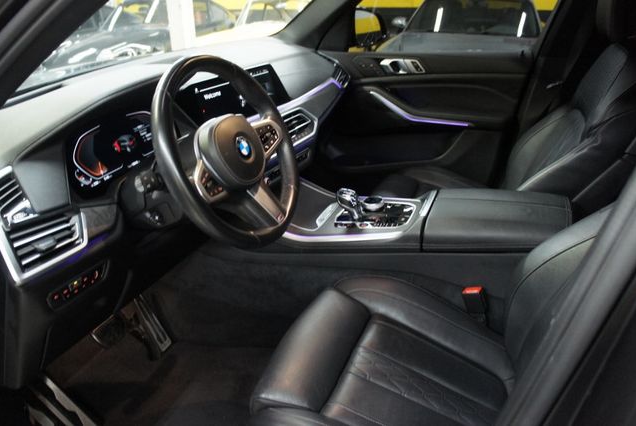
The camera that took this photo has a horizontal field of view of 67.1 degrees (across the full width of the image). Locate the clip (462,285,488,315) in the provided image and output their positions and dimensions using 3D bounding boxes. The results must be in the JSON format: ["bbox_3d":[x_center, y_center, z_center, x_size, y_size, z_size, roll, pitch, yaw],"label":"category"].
[{"bbox_3d":[0.351,0.200,1.073,0.038,0.062,0.026,-5,20,43],"label":"clip"}]

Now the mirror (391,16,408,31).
[{"bbox_3d":[0.934,-2.176,5.500,0.200,0.140,0.120,9,26,18],"label":"mirror"}]

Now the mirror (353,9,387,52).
[{"bbox_3d":[0.193,-0.832,2.153,0.120,0.168,0.250,21,31,37],"label":"mirror"}]

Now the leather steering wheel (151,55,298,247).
[{"bbox_3d":[-0.172,-0.111,0.925,0.110,0.372,0.372,-15,14,31],"label":"leather steering wheel"}]

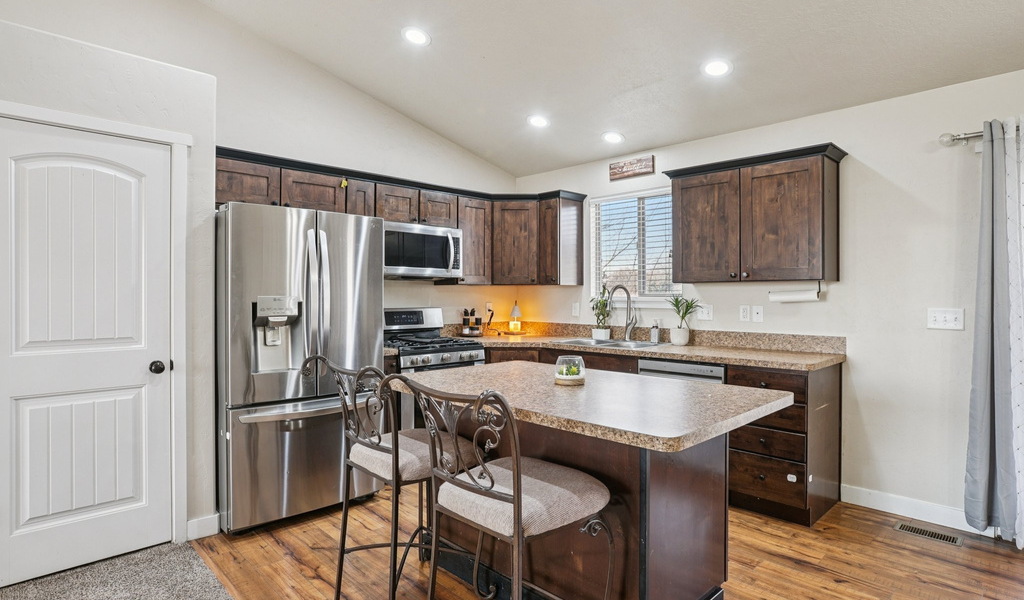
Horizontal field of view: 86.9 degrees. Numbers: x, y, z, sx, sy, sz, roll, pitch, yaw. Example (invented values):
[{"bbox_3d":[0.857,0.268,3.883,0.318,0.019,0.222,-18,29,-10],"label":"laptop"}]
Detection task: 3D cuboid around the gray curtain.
[{"bbox_3d":[2.454,0.154,2.769,0.120,2.115,0.191,-1,1,-45],"label":"gray curtain"}]

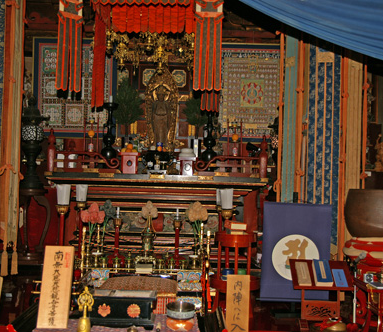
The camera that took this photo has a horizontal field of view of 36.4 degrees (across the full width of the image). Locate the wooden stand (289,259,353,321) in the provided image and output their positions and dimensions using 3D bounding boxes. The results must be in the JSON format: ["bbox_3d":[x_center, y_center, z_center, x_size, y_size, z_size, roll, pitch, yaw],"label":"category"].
[{"bbox_3d":[0.840,0.825,3.820,0.400,0.410,0.230,1,-1,0],"label":"wooden stand"}]

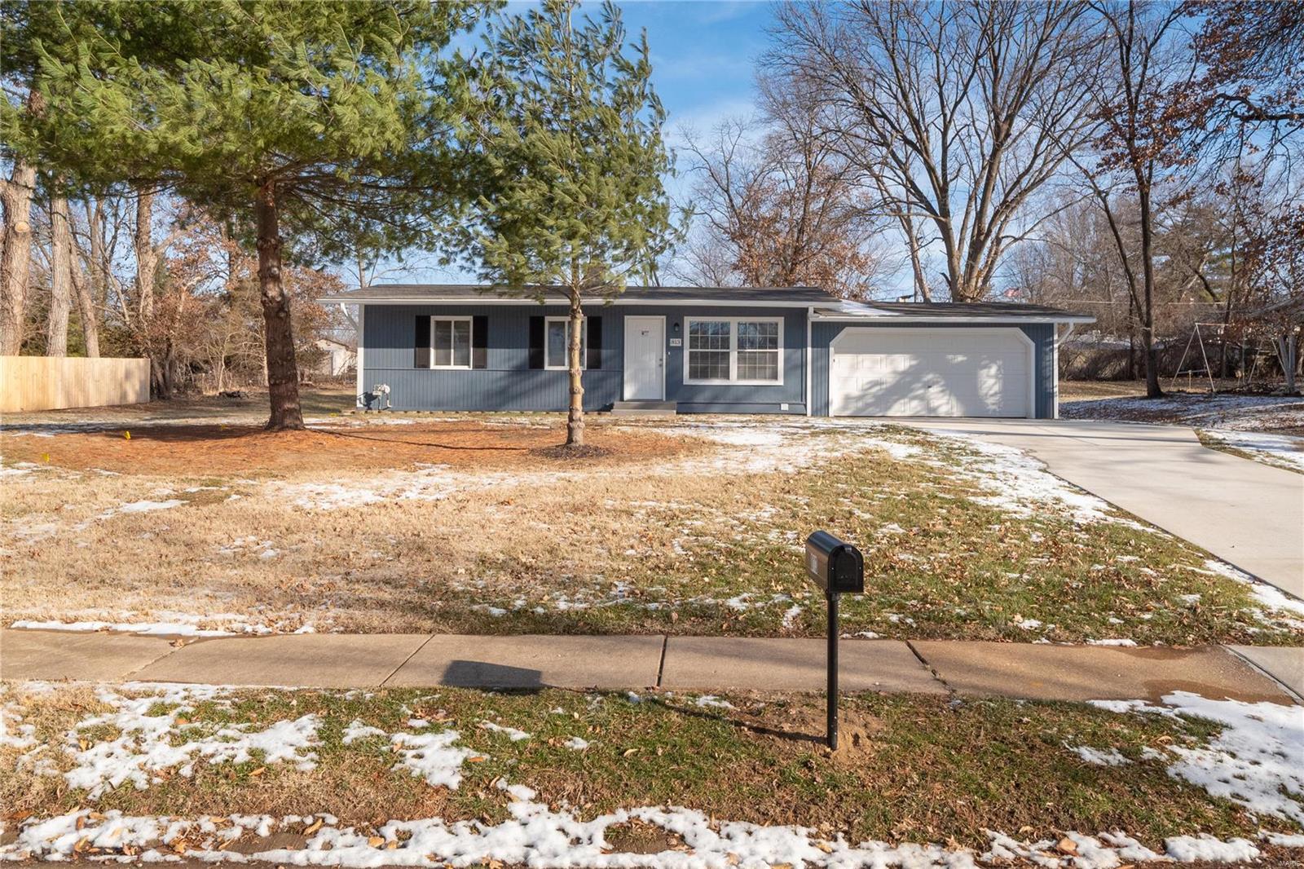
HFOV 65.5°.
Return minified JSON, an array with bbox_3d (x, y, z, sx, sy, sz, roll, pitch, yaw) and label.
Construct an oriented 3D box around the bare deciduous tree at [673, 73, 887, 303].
[{"bbox_3d":[6.077,-8.772,45.820,9.600,14.962,9.200,0,1,0],"label":"bare deciduous tree"}]

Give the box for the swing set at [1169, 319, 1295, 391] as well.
[{"bbox_3d":[18.484,-2.465,32.300,3.600,2.000,1.400,0,2,-25],"label":"swing set"}]

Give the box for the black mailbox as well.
[{"bbox_3d":[0.925,0.642,5.150,0.168,0.228,0.520,0,1,-4],"label":"black mailbox"}]

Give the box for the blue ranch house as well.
[{"bbox_3d":[1.412,-2.493,29.903,19.268,3.794,9.500,0,1,2],"label":"blue ranch house"}]

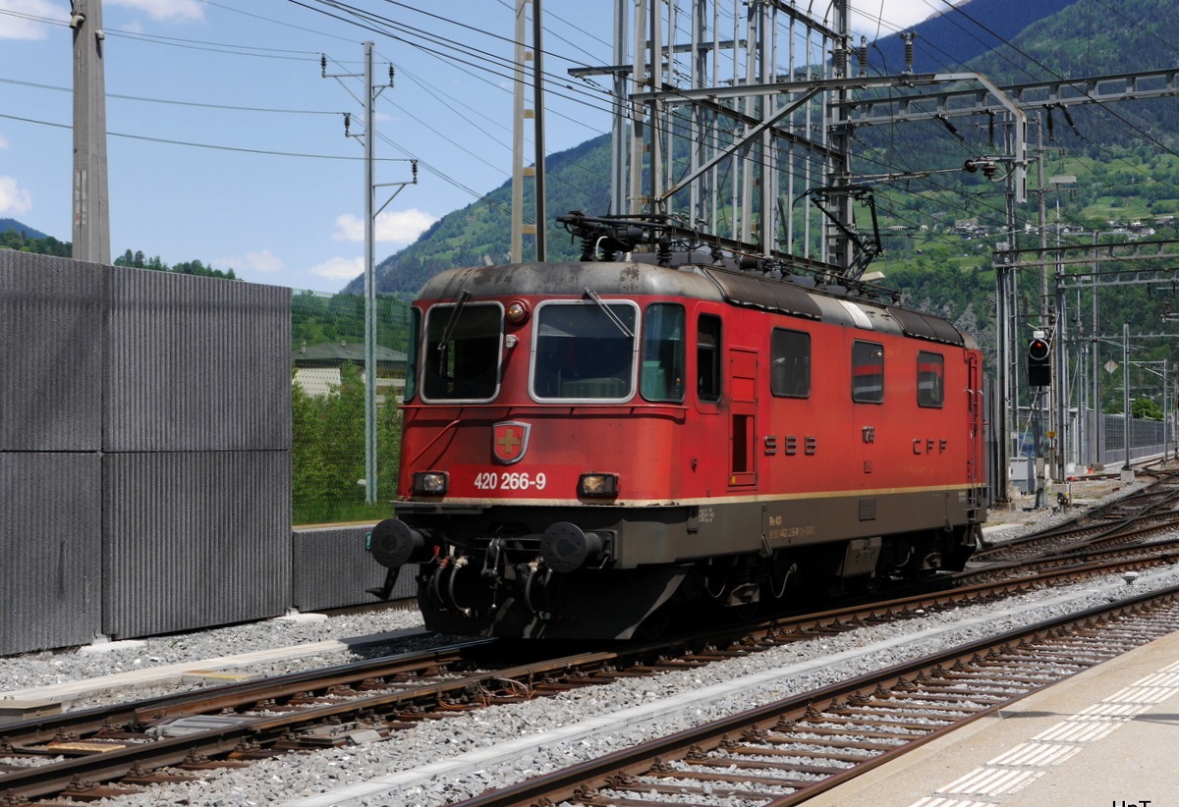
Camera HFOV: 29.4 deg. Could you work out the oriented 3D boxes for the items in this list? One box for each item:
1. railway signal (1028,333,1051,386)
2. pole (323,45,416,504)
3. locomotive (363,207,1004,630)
[{"bbox_3d":[16.263,-1.573,81.095,0.800,1.880,0.400,-1,-1,18],"label":"railway signal"},{"bbox_3d":[-6.240,-3.660,63.670,2.950,13.070,0.280,-1,-1,23],"label":"pole"},{"bbox_3d":[1.982,0.243,27.631,2.970,4.450,15.410,-1,-1,23],"label":"locomotive"}]

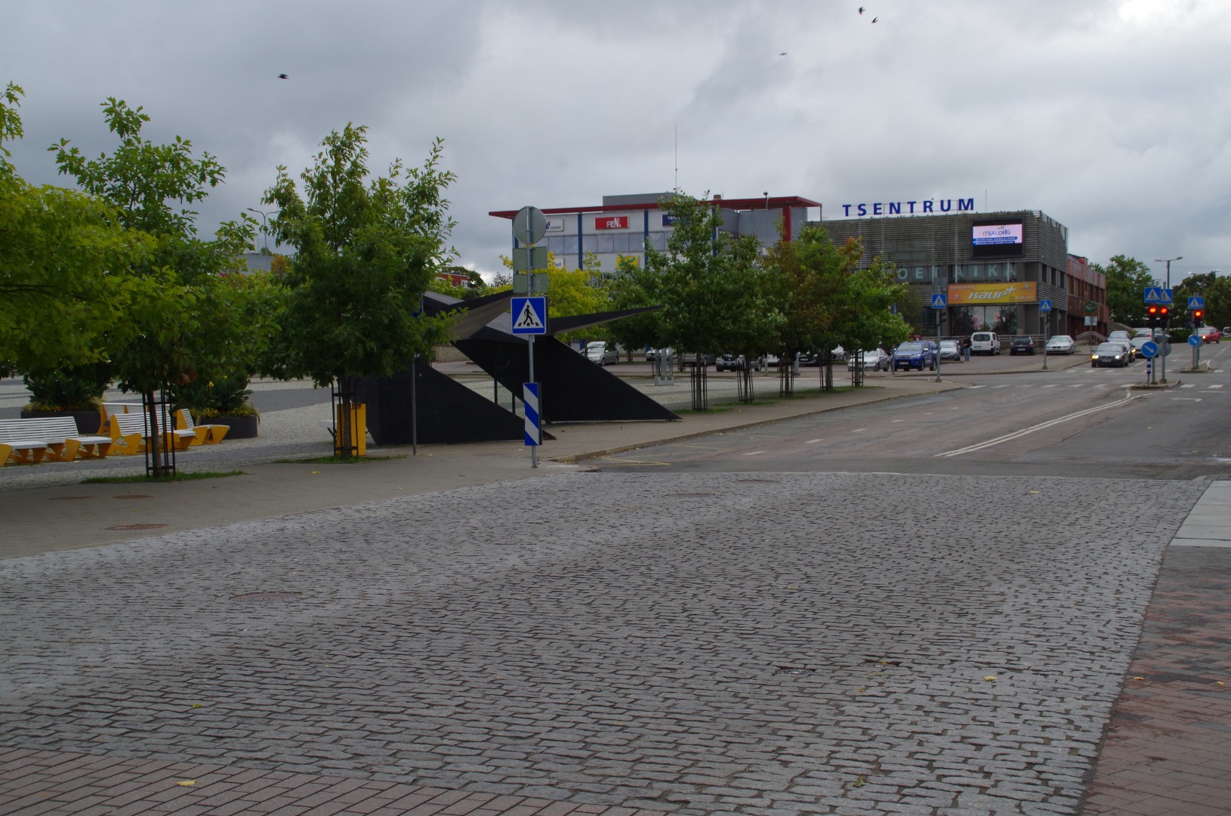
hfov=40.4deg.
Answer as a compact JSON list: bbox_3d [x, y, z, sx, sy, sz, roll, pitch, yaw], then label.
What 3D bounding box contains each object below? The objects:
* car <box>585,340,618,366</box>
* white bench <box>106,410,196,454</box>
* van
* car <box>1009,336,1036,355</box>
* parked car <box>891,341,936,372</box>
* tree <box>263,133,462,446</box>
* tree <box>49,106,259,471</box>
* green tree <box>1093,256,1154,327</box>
[{"bbox_3d":[-1.229,-3.754,115.500,1.800,1.660,4.500,0,1,20],"label":"car"},{"bbox_3d":[-8.823,0.457,31.800,0.840,0.770,1.500,0,2,27],"label":"white bench"},{"bbox_3d":[29.037,-5.016,131.500,1.820,1.810,4.380,0,1,20],"label":"van"},{"bbox_3d":[31.209,-4.735,128.000,1.690,1.450,3.950,0,2,21],"label":"car"},{"bbox_3d":[18.092,-3.120,101.000,1.860,1.820,5.300,0,2,20],"label":"parked car"},{"bbox_3d":[-4.517,-2.084,29.700,3.450,5.950,3.350,-1,1,0],"label":"tree"},{"bbox_3d":[-7.116,-1.878,25.700,3.300,5.850,3.200,0,1,22],"label":"tree"},{"bbox_3d":[60.060,-13.327,198.000,7.200,9.800,7.200,0,1,20],"label":"green tree"}]

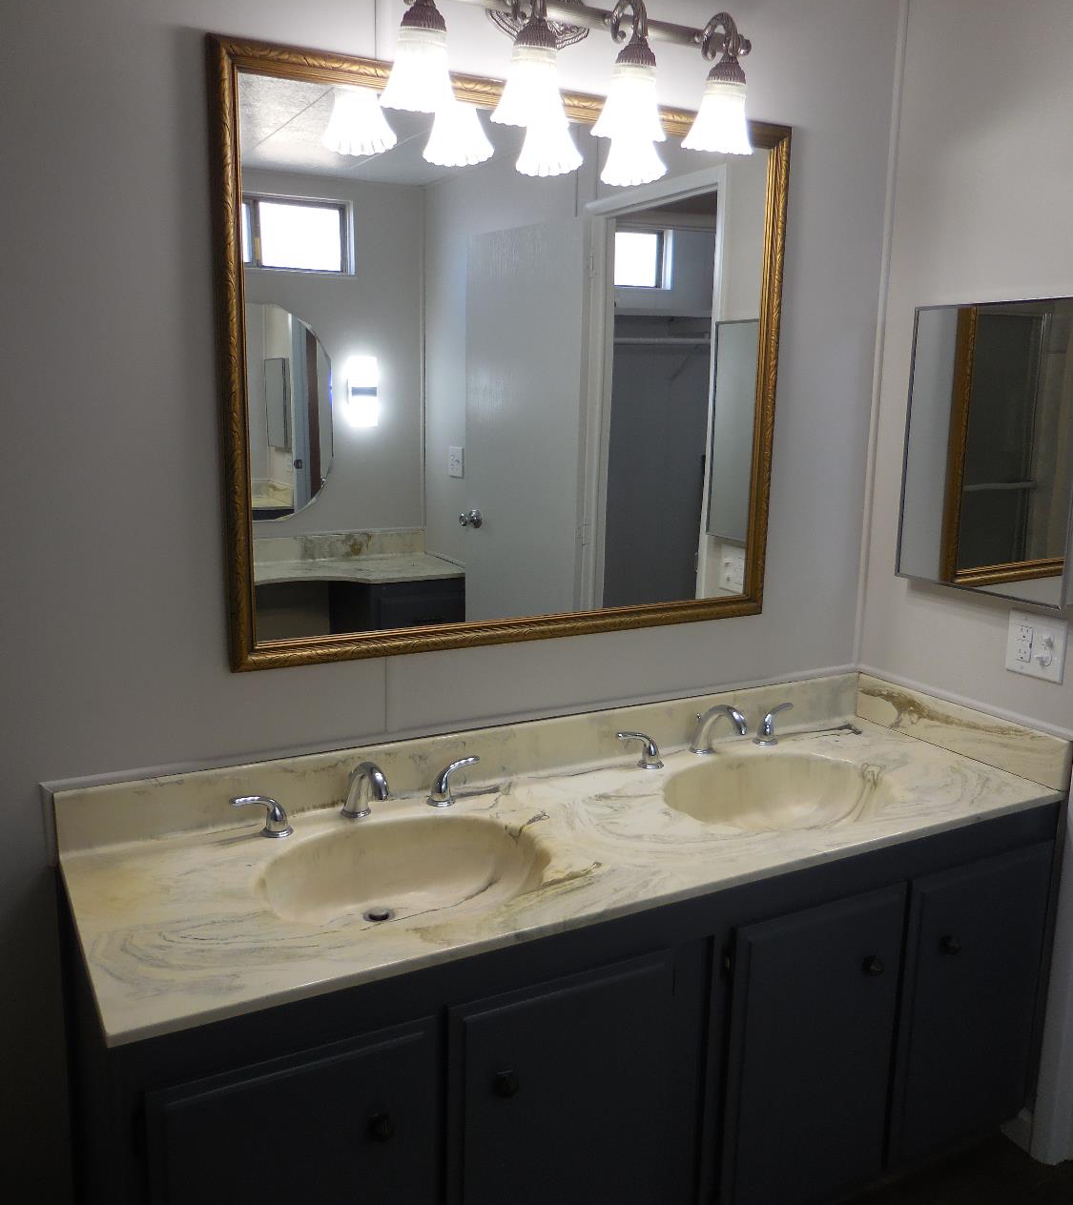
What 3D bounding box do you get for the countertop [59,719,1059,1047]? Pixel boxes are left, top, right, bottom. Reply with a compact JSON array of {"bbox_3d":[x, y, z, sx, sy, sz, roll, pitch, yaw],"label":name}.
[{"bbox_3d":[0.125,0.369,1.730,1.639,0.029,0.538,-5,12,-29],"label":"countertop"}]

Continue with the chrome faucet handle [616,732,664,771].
[{"bbox_3d":[0.197,0.280,1.974,0.100,0.072,0.054,-5,12,-29],"label":"chrome faucet handle"}]

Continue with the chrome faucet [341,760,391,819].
[{"bbox_3d":[-0.279,0.308,1.675,0.055,0.111,0.158,-5,12,-29],"label":"chrome faucet"}]

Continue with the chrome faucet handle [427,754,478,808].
[{"bbox_3d":[-0.143,0.308,1.792,0.100,0.072,0.054,-5,12,-29],"label":"chrome faucet handle"}]

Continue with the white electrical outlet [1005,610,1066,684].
[{"bbox_3d":[0.926,0.081,1.920,0.012,0.117,0.120,-4,12,-26],"label":"white electrical outlet"}]

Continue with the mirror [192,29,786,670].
[{"bbox_3d":[0.000,-0.390,1.813,1.090,0.933,0.031,-5,12,-29],"label":"mirror"}]

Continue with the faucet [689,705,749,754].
[{"bbox_3d":[0.361,0.252,2.029,0.055,0.111,0.158,-5,12,-29],"label":"faucet"}]

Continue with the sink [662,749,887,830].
[{"bbox_3d":[0.432,0.405,1.888,0.444,0.136,0.357,-5,12,-29],"label":"sink"}]

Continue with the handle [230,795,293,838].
[{"bbox_3d":[-0.435,0.333,1.632,0.100,0.072,0.054,-5,12,-29],"label":"handle"}]

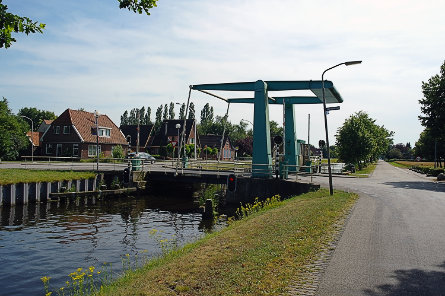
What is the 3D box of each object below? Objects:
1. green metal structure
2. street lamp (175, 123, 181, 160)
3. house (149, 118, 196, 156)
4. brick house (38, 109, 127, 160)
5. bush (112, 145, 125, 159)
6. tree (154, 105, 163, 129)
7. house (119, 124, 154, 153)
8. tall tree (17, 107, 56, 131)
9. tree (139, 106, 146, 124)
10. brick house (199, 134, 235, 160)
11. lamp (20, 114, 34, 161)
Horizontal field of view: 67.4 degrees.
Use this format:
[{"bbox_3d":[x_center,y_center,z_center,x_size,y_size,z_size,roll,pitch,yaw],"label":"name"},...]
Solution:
[{"bbox_3d":[3.800,-1.200,26.900,10.600,6.800,8.000,-1,-2,25],"label":"green metal structure"},{"bbox_3d":[-4.400,-0.300,33.000,0.450,4.100,0.450,0,-2,0],"label":"street lamp"},{"bbox_3d":[-9.200,-1.400,65.000,8.600,7.900,8.200,0,-2,17],"label":"house"},{"bbox_3d":[-21.700,-1.850,54.300,8.000,8.100,11.500,-1,-2,18],"label":"brick house"},{"bbox_3d":[-16.840,0.696,54.000,2.000,2.450,2.000,0,-2,0],"label":"bush"},{"bbox_3d":[-20.200,-4.950,105.000,2.700,17.500,2.700,0,-2,0],"label":"tree"},{"bbox_3d":[-19.200,-0.885,71.900,11.000,7.200,6.800,-1,-2,25],"label":"house"},{"bbox_3d":[-44.618,-3.478,80.000,9.000,12.500,8.500,0,-2,0],"label":"tall tree"},{"bbox_3d":[-26.387,-4.783,110.000,2.700,18.000,2.700,0,-2,0],"label":"tree"},{"bbox_3d":[-2.900,-0.083,79.900,9.000,5.800,7.500,-1,-2,25],"label":"brick house"},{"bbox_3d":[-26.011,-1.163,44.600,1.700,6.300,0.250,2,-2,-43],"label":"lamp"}]

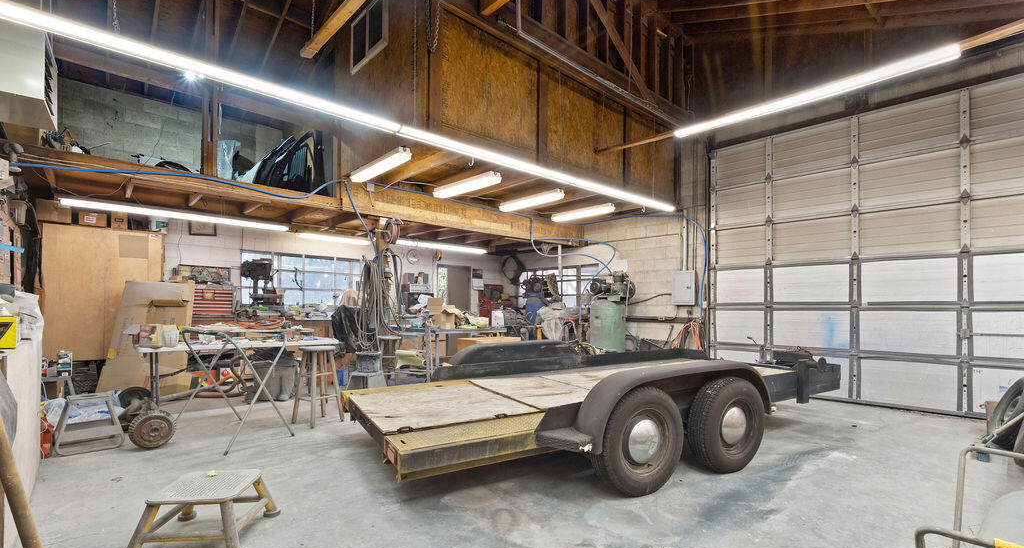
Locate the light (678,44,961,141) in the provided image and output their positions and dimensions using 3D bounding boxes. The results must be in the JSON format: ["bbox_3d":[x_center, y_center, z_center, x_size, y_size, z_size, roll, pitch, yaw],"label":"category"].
[{"bbox_3d":[2.925,-1.808,4.330,2.426,0.100,0.130,-5,-7,44],"label":"light"}]

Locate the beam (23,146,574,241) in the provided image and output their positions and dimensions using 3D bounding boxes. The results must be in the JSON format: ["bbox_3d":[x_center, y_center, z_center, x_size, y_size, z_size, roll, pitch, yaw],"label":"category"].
[{"bbox_3d":[-1.604,-0.930,6.025,7.264,0.350,0.140,2,-4,-38],"label":"beam"}]

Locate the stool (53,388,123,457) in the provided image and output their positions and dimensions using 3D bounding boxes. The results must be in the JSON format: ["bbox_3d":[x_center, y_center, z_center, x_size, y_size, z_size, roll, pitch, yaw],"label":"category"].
[{"bbox_3d":[-3.710,1.275,3.620,0.400,0.450,0.430,-2,-3,43],"label":"stool"}]

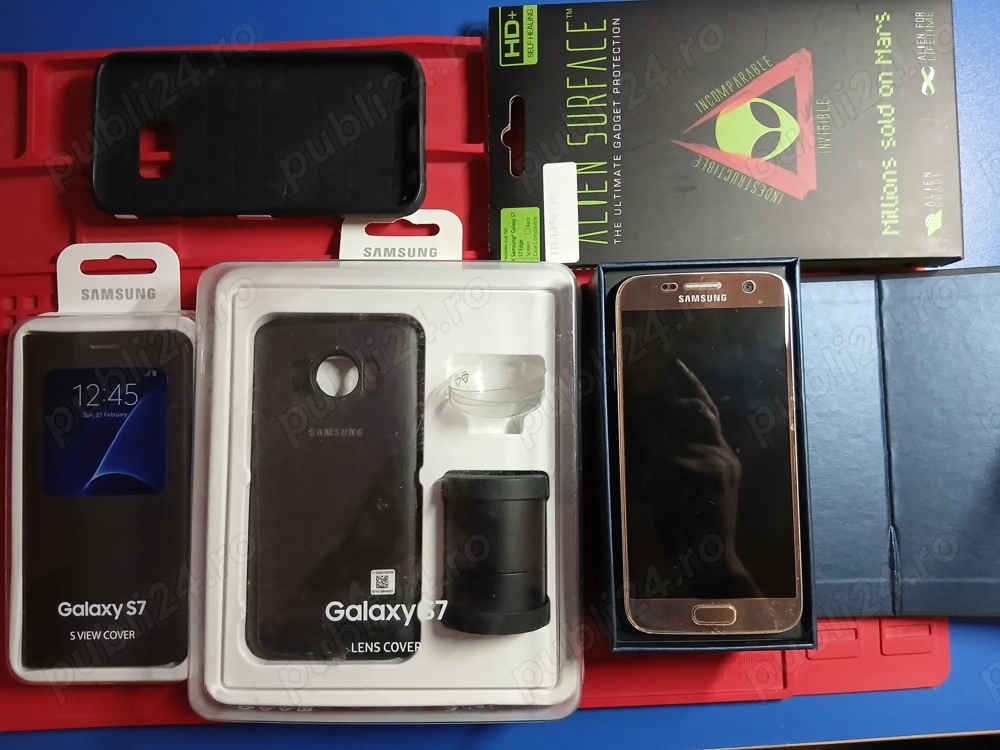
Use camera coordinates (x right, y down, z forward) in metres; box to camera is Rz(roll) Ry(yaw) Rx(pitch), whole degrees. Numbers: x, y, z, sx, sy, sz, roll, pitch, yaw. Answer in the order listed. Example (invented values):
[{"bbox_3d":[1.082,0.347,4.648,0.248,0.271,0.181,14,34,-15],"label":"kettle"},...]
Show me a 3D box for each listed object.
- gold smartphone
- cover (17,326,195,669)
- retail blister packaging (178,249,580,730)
[{"bbox_3d":[0.083,0.030,0.299,0.070,0.008,0.143,-1,87,1],"label":"gold smartphone"},{"bbox_3d":[-0.171,0.054,0.332,0.073,0.014,0.146,0,88,1],"label":"cover"},{"bbox_3d":[-0.045,0.045,0.317,0.153,0.045,0.180,0,87,1],"label":"retail blister packaging"}]

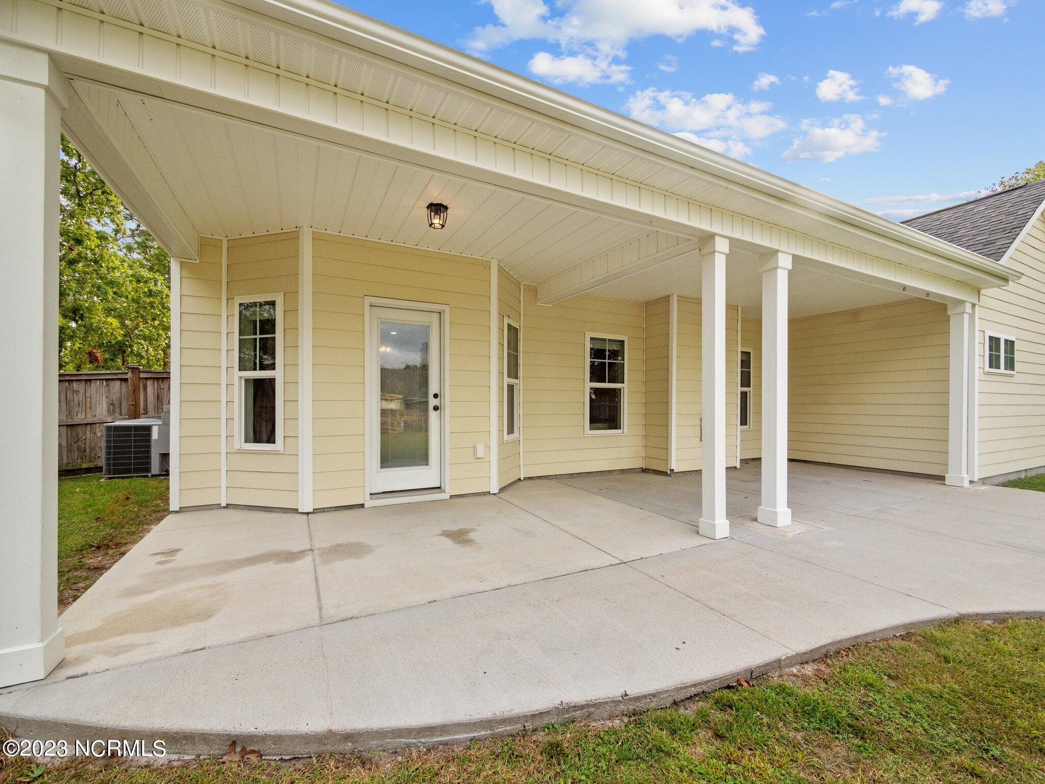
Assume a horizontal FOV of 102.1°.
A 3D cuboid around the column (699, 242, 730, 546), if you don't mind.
[{"bbox_3d":[1.596,-0.032,3.530,0.170,2.464,0.170,1,-1,-27],"label":"column"}]

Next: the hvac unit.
[{"bbox_3d":[-6.360,0.912,7.152,0.820,0.860,0.820,1,-1,-27],"label":"hvac unit"}]

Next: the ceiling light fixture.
[{"bbox_3d":[-0.737,-1.523,3.667,0.178,0.180,0.178,1,-1,-27],"label":"ceiling light fixture"}]

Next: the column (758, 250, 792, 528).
[{"bbox_3d":[2.336,-0.018,3.914,0.180,2.464,0.180,1,-1,-27],"label":"column"}]

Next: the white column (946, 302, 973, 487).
[{"bbox_3d":[5.964,0.049,5.772,0.180,2.464,0.180,1,-1,-27],"label":"white column"}]

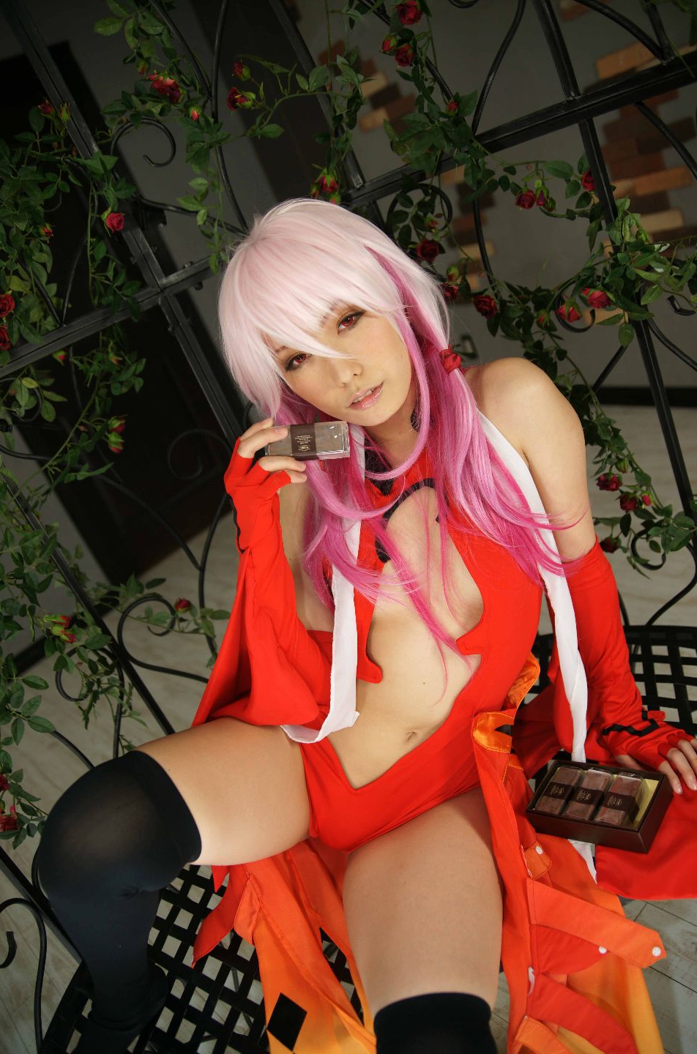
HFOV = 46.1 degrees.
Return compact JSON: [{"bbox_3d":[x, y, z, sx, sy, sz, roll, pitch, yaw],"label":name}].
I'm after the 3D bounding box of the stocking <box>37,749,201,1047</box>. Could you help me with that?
[{"bbox_3d":[-0.243,0.448,0.900,0.170,0.490,0.250,11,35,12],"label":"stocking"}]

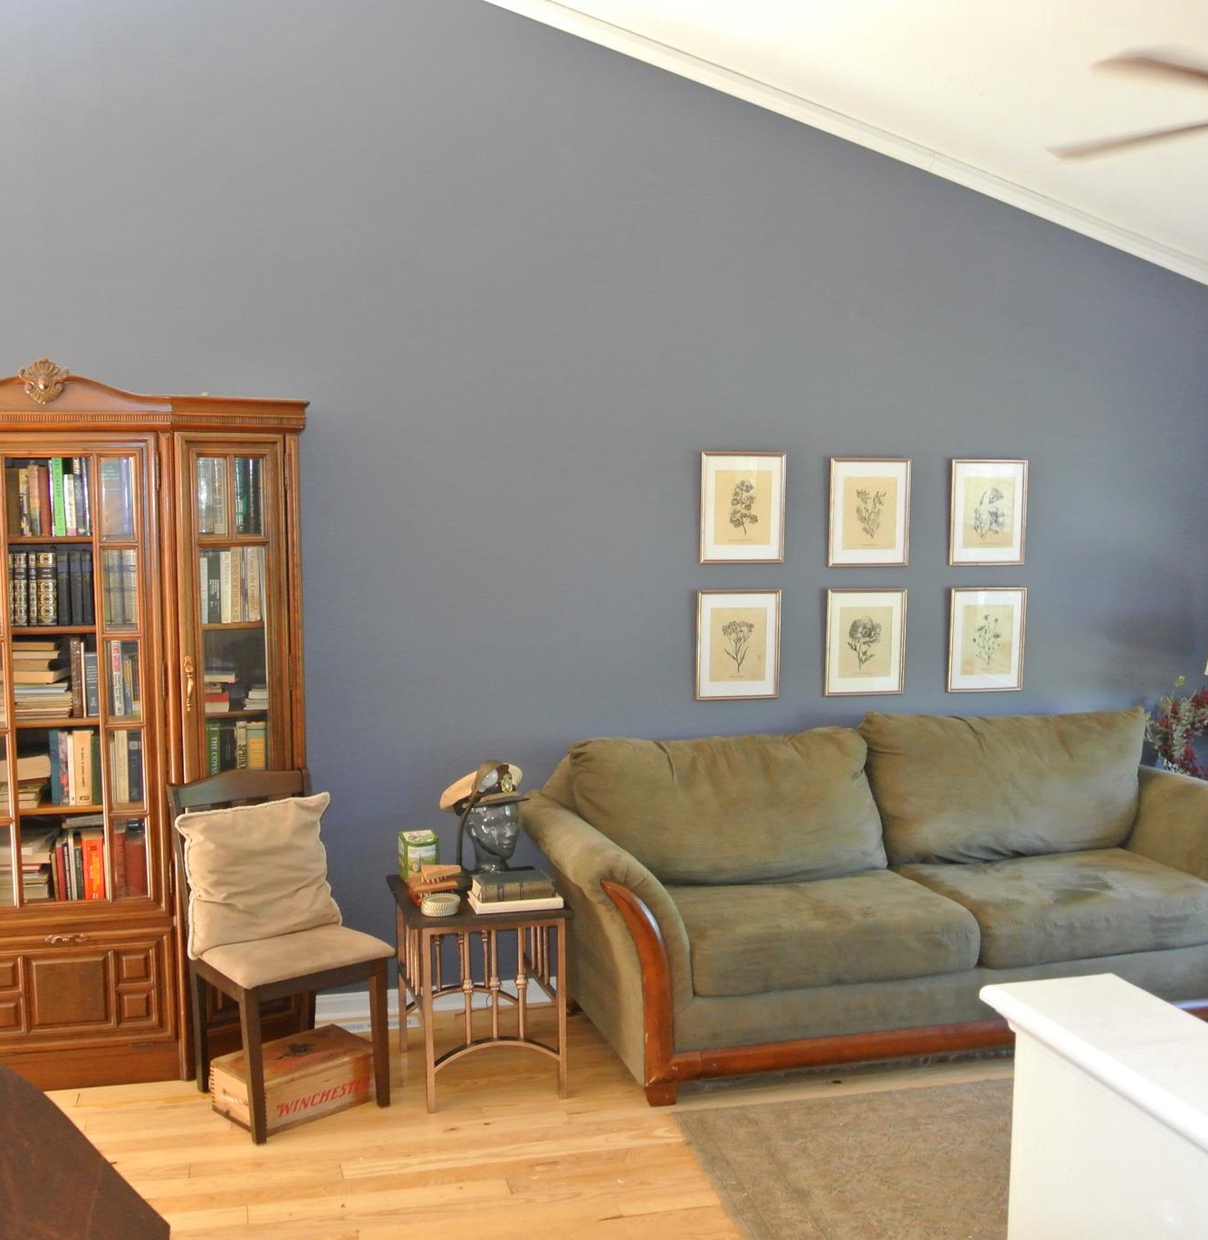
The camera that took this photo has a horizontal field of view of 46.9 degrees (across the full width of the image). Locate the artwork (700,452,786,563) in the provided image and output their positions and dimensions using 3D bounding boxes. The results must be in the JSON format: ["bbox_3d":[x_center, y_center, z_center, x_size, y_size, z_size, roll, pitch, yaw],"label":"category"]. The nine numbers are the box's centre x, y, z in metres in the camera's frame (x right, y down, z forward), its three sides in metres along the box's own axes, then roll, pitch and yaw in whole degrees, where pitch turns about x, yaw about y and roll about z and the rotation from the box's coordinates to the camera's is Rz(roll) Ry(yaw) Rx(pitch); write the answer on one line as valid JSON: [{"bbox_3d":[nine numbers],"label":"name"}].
[{"bbox_3d":[0.467,-0.380,4.672,0.299,0.372,0.022,-1,5,-15],"label":"artwork"}]

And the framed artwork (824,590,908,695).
[{"bbox_3d":[0.904,0.075,4.830,0.299,0.372,0.022,-1,5,-15],"label":"framed artwork"}]

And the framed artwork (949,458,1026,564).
[{"bbox_3d":[1.356,-0.381,4.909,0.299,0.372,0.022,-1,5,-15],"label":"framed artwork"}]

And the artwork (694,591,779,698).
[{"bbox_3d":[0.453,0.081,4.710,0.299,0.372,0.022,-1,5,-15],"label":"artwork"}]

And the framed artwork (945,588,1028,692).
[{"bbox_3d":[1.360,0.067,4.951,0.299,0.372,0.022,-1,5,-15],"label":"framed artwork"}]

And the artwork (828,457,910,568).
[{"bbox_3d":[0.912,-0.372,4.792,0.299,0.372,0.022,-1,5,-15],"label":"artwork"}]

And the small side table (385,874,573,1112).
[{"bbox_3d":[-0.359,1.068,4.085,0.442,0.544,0.484,-1,5,-15],"label":"small side table"}]

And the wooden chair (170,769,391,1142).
[{"bbox_3d":[-0.892,0.907,3.905,0.447,0.892,0.489,-4,6,-38],"label":"wooden chair"}]

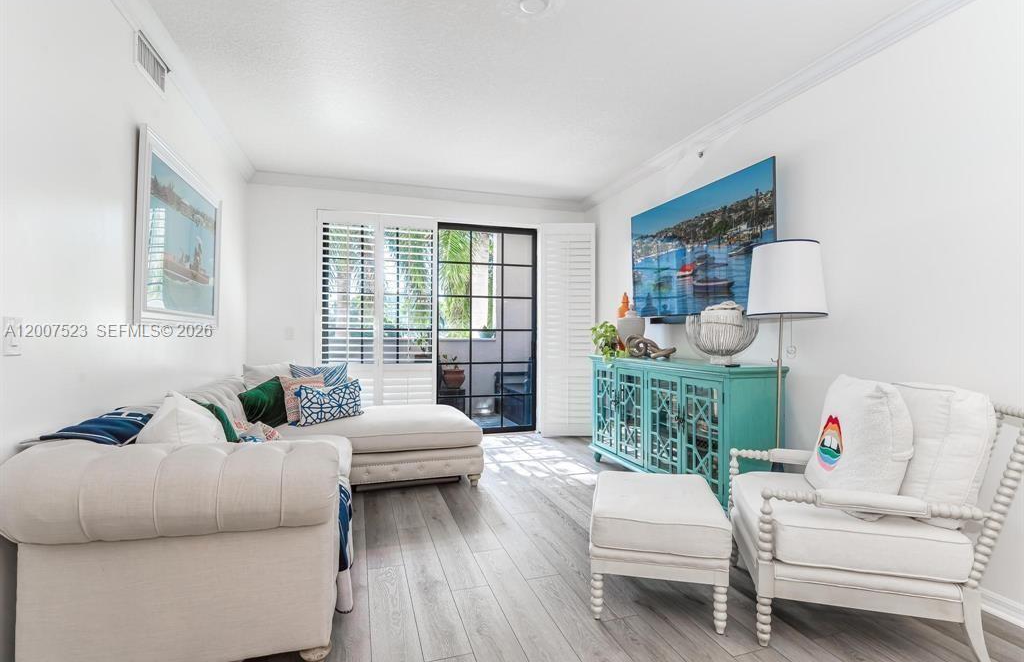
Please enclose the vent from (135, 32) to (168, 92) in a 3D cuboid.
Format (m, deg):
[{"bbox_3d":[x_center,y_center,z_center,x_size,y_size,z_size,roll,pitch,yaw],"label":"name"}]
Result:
[{"bbox_3d":[-1.860,-1.376,2.518,0.025,0.197,0.395,0,0,-18],"label":"vent"}]

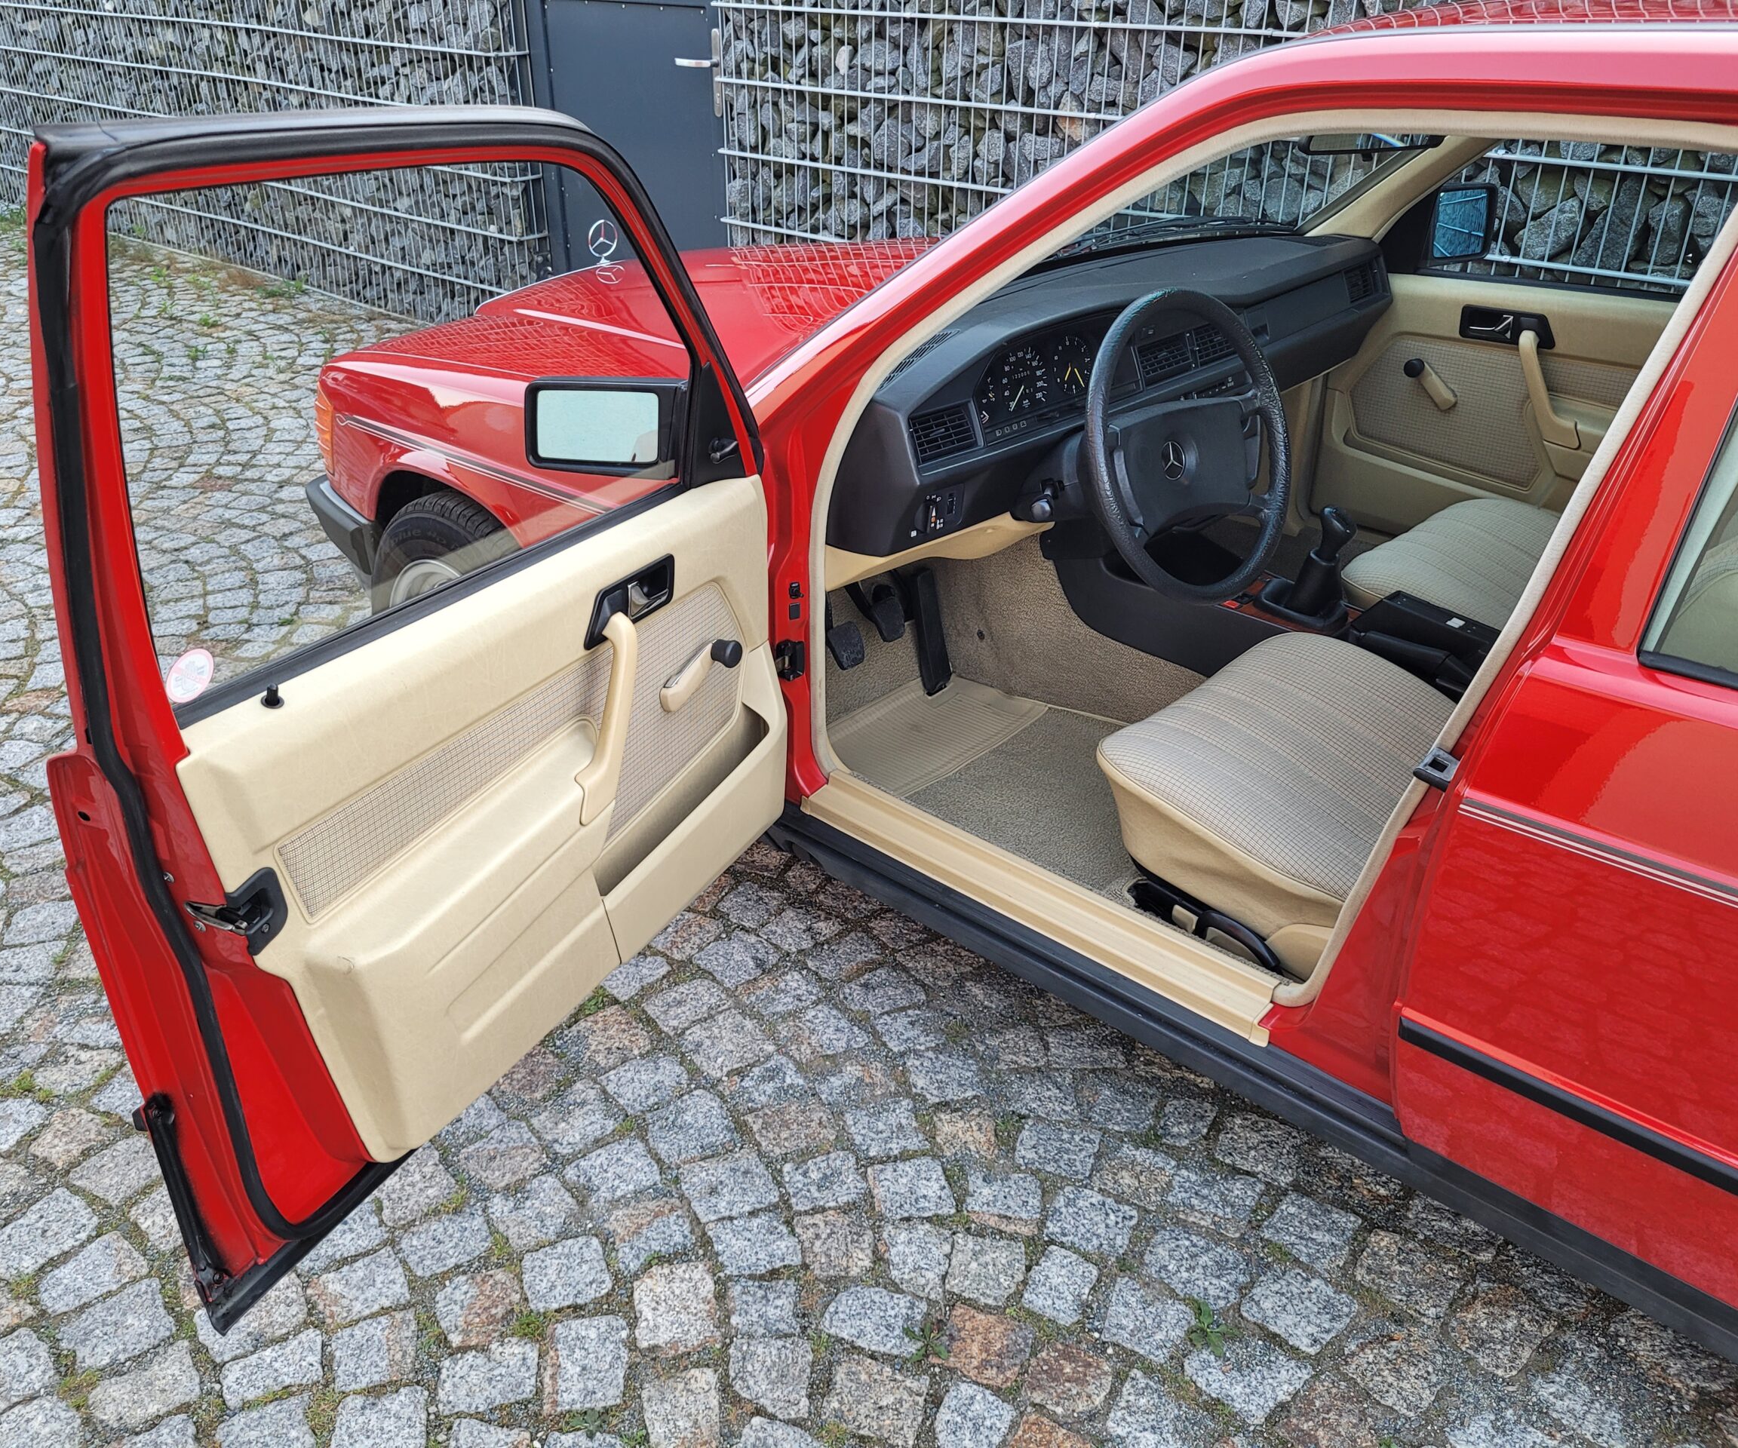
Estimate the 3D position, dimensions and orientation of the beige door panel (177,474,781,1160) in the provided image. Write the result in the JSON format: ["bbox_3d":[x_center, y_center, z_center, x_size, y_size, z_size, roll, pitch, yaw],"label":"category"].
[{"bbox_3d":[-0.286,0.054,1.498,0.088,0.500,0.890,11,29,20],"label":"beige door panel"}]

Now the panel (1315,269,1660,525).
[{"bbox_3d":[1.210,-0.509,2.561,0.880,0.502,0.090,24,37,36],"label":"panel"}]

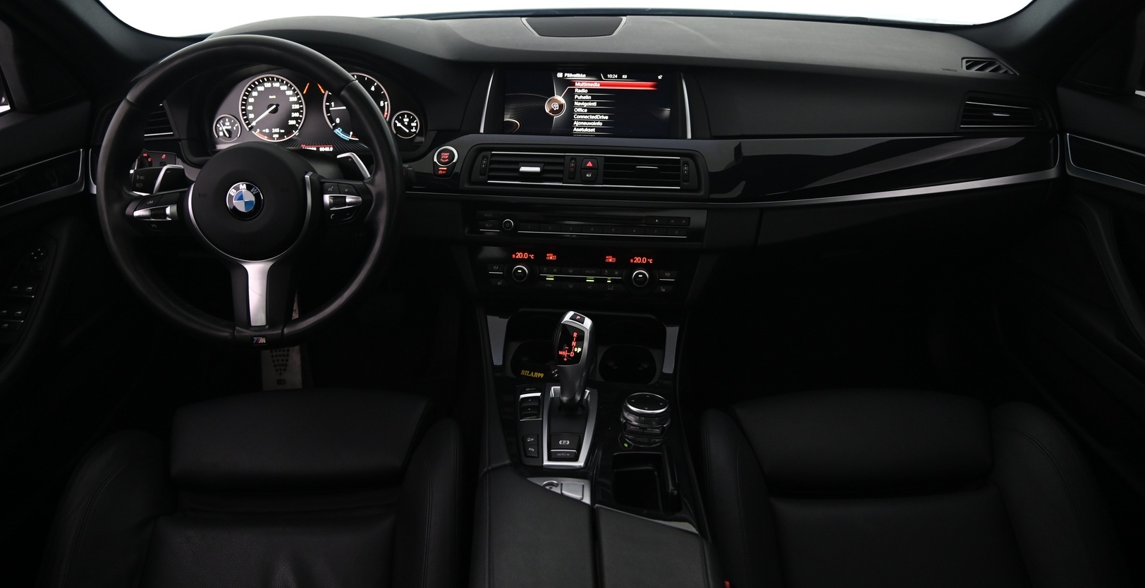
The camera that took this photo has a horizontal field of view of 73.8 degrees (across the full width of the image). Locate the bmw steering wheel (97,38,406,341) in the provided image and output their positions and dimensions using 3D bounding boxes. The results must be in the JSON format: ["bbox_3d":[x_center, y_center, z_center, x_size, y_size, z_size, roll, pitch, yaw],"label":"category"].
[{"bbox_3d":[-0.389,-0.122,0.952,0.375,0.375,0.100,0,4,2],"label":"bmw steering wheel"}]

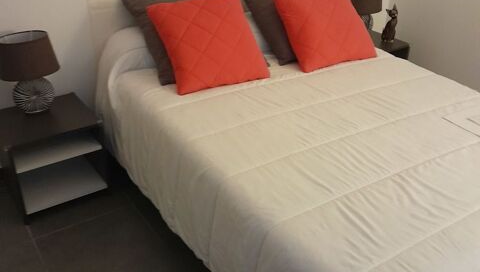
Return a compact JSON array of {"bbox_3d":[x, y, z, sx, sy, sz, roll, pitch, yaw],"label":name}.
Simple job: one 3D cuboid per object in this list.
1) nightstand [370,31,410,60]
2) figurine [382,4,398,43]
[{"bbox_3d":[0.879,-0.461,3.469,0.400,0.395,0.380,-17,33,-30],"label":"nightstand"},{"bbox_3d":[1.001,-0.751,3.341,0.075,0.240,0.085,-17,33,-30],"label":"figurine"}]

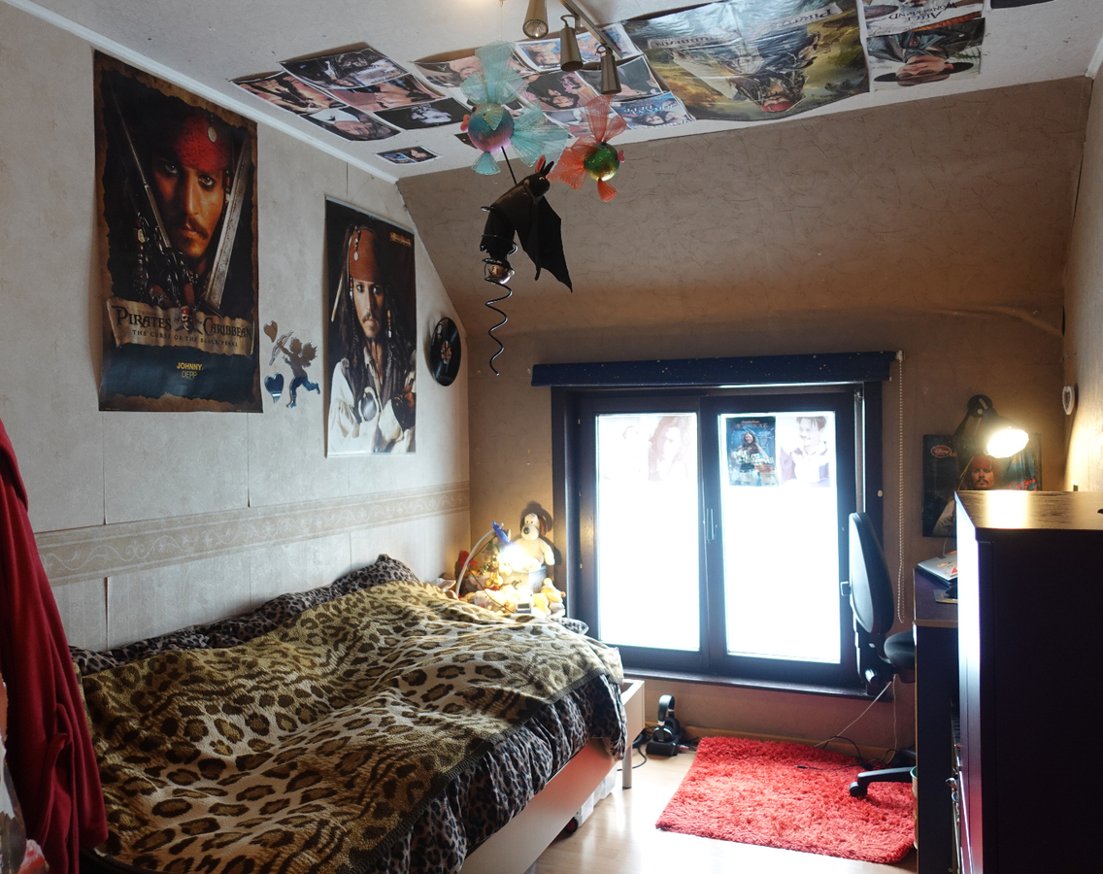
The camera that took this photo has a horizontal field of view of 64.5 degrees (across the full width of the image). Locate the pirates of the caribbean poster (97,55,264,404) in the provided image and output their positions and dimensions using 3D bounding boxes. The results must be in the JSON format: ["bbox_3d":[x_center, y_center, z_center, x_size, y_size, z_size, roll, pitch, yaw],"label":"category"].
[{"bbox_3d":[-1.035,-0.528,2.503,0.012,0.915,0.605,-1,0,23],"label":"pirates of the caribbean poster"}]

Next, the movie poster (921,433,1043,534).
[{"bbox_3d":[1.577,0.181,3.212,0.387,0.383,0.012,-1,0,23],"label":"movie poster"}]

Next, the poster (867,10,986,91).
[{"bbox_3d":[1.040,-1.048,2.437,0.290,0.012,0.400,-1,0,23],"label":"poster"}]

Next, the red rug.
[{"bbox_3d":[0.843,1.232,3.033,0.790,0.032,0.800,-1,0,23],"label":"red rug"}]

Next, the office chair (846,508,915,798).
[{"bbox_3d":[1.295,0.743,2.856,0.600,0.980,0.580,-1,0,11],"label":"office chair"}]

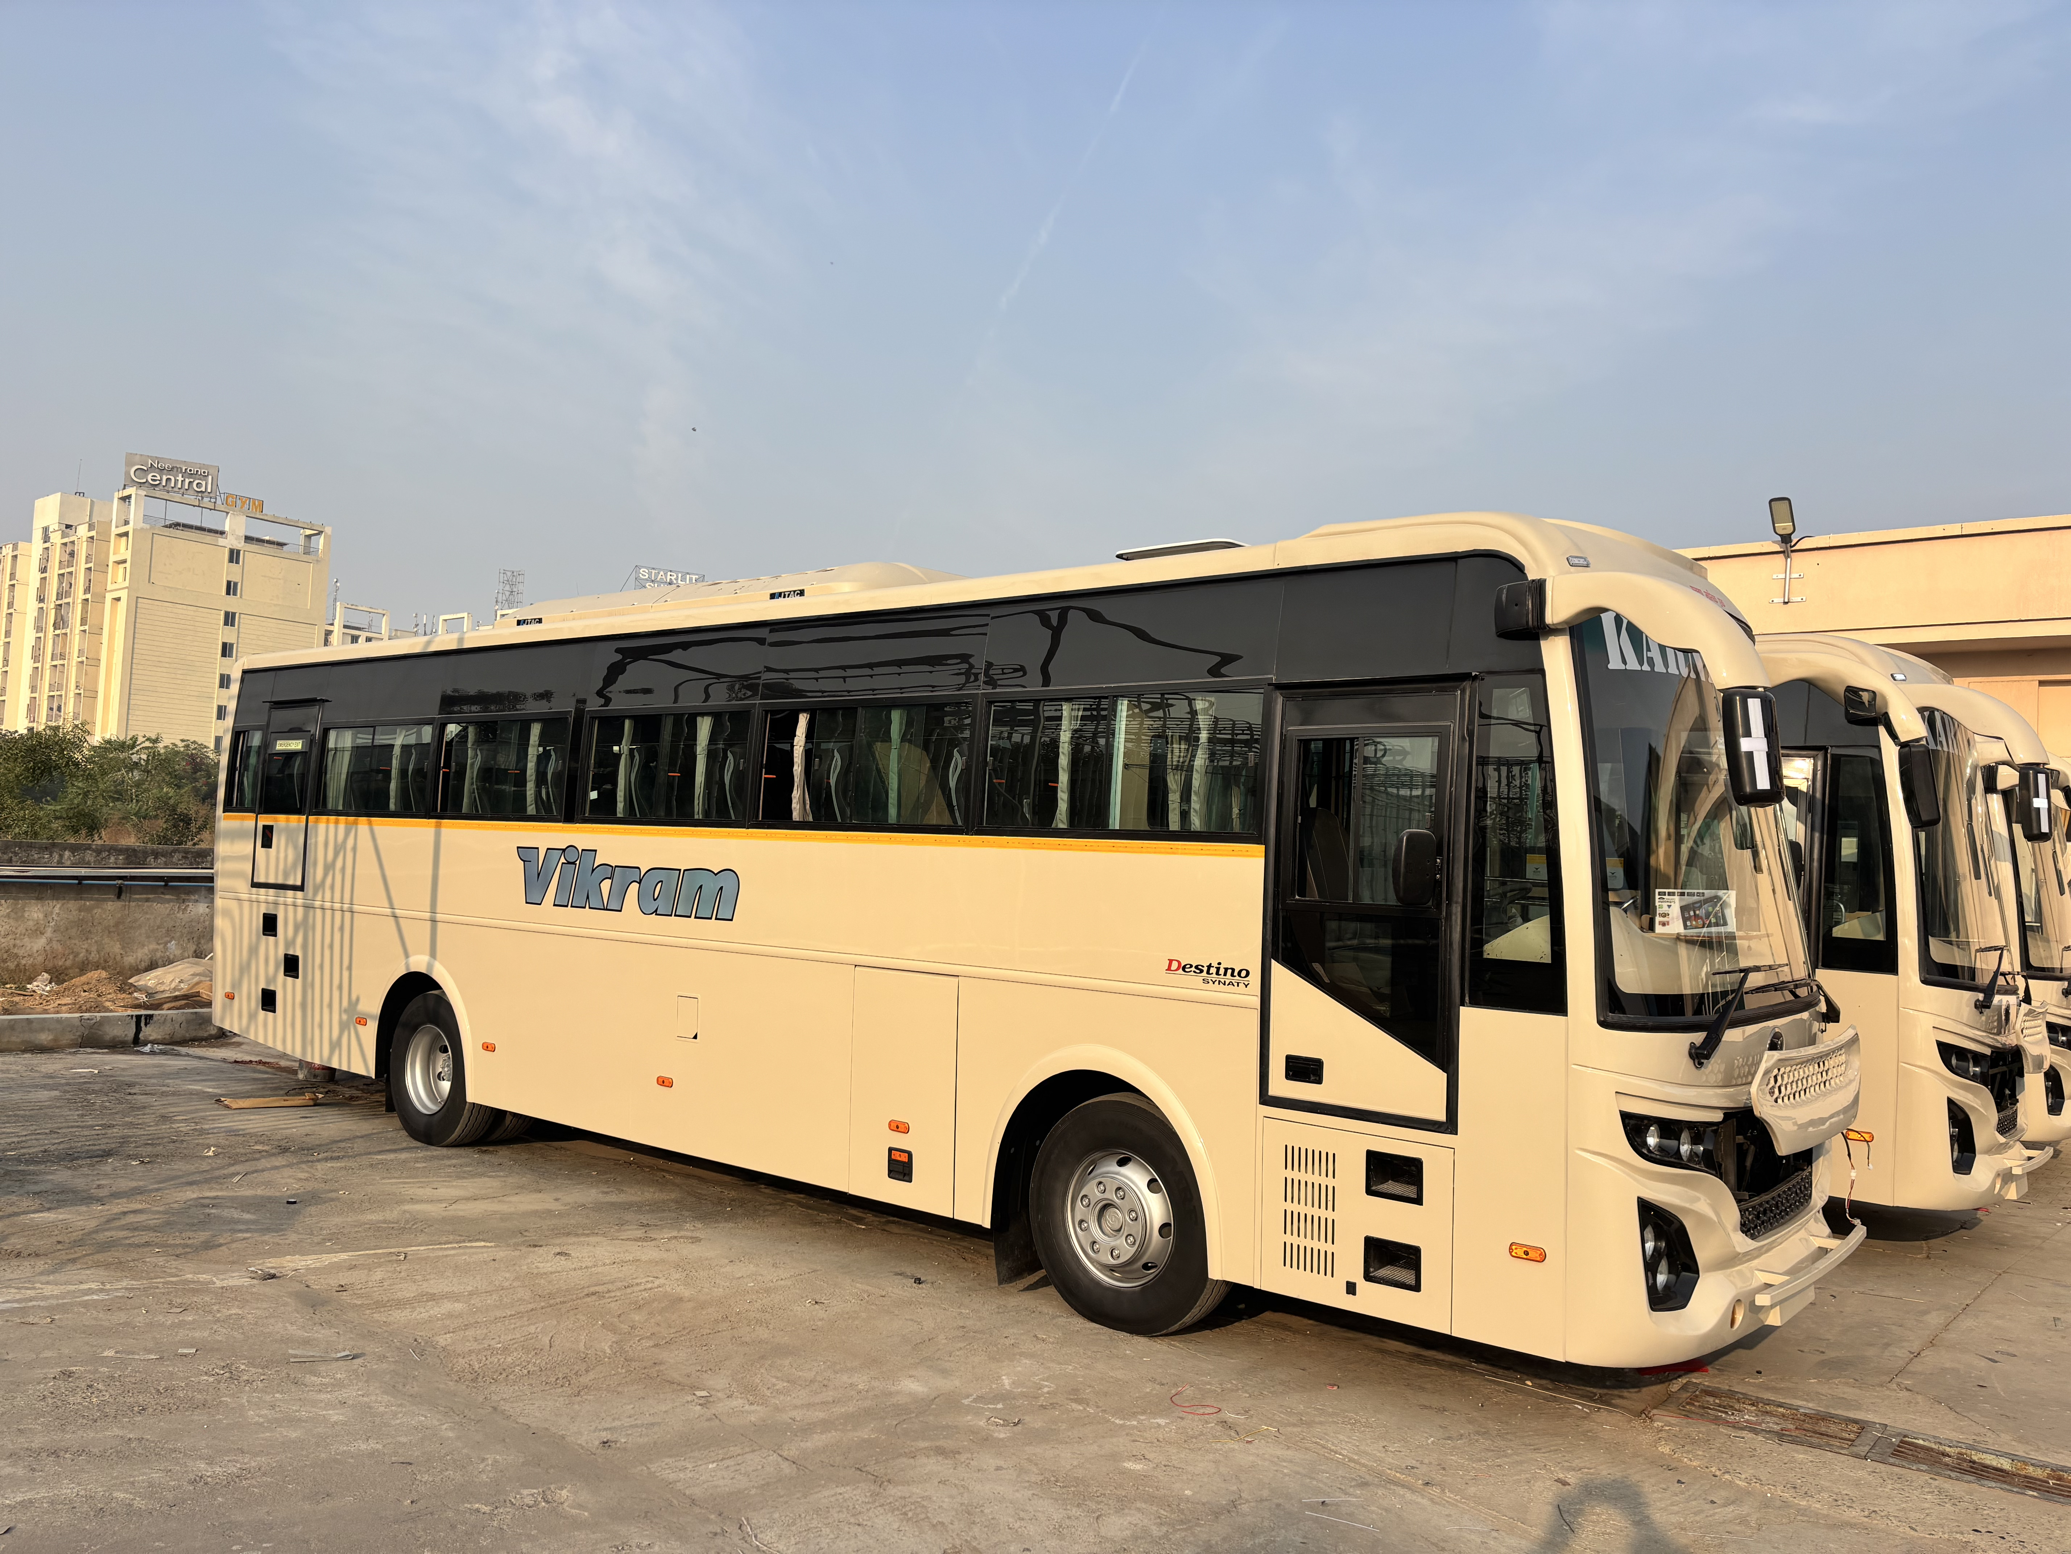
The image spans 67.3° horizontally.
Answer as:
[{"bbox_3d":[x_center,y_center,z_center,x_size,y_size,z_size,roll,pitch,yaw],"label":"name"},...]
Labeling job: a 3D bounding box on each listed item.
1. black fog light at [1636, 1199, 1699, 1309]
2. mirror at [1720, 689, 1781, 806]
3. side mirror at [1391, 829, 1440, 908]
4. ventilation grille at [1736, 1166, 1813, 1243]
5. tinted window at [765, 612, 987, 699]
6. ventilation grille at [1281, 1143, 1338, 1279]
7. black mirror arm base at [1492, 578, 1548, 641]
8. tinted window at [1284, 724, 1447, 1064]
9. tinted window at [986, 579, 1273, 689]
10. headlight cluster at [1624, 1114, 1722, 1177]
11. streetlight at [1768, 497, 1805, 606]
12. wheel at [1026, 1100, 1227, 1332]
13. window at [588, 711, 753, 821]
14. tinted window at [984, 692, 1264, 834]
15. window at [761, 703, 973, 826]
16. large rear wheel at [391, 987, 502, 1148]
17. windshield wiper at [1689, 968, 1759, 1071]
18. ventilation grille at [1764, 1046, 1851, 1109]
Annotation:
[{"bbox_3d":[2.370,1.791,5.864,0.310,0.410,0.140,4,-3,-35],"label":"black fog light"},{"bbox_3d":[2.290,-0.093,4.975,0.195,0.368,0.100,2,-9,-36],"label":"mirror"},{"bbox_3d":[1.395,0.332,5.707,0.165,0.285,0.085,2,-2,-33],"label":"side mirror"},{"bbox_3d":[2.979,1.711,6.253,0.090,0.185,0.850,0,-2,39],"label":"ventilation grille"},{"bbox_3d":[-0.891,-0.635,8.358,1.655,0.425,0.040,0,-10,39],"label":"tinted window"},{"bbox_3d":[1.148,1.824,6.541,0.269,0.521,0.030,0,-4,39],"label":"ventilation grille"},{"bbox_3d":[1.730,-0.597,5.543,0.130,0.185,0.150,0,-2,44],"label":"black mirror arm base"},{"bbox_3d":[1.358,0.470,6.455,0.757,1.360,0.040,0,-4,39],"label":"tinted window"},{"bbox_3d":[0.394,-0.597,6.838,1.579,0.412,0.050,0,-10,39],"label":"tinted window"},{"bbox_3d":[2.287,1.306,5.570,0.600,0.235,0.160,3,-2,-39],"label":"headlight cluster"},{"bbox_3d":[8.208,-2.482,17.093,0.380,1.087,0.460,0,-4,39],"label":"streetlight"},{"bbox_3d":[0.455,1.943,6.926,1.010,1.010,0.300,0,-2,39],"label":"wheel"},{"bbox_3d":[-2.225,-0.067,9.345,1.559,0.647,0.040,0,-4,39],"label":"window"},{"bbox_3d":[0.341,-0.059,6.794,1.526,0.596,0.050,0,-6,39],"label":"tinted window"},{"bbox_3d":[-0.875,-0.056,7.780,1.485,0.591,0.050,0,-6,39],"label":"window"},{"bbox_3d":[-3.901,1.940,10.381,1.010,1.010,0.300,0,-2,39],"label":"large rear wheel"},{"bbox_3d":[2.636,0.929,5.962,0.120,0.330,0.700,0,-4,39],"label":"windshield wiper"},{"bbox_3d":[3.280,1.249,6.513,0.120,0.195,1.340,-8,-8,38],"label":"ventilation grille"}]

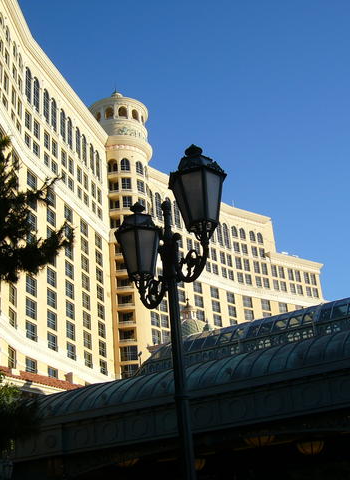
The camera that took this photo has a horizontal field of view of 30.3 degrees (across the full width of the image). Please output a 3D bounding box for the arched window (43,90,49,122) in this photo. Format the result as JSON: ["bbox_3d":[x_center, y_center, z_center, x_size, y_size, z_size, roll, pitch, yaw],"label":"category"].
[{"bbox_3d":[-37.402,-39.069,187.853,0.450,11.110,3.100,-12,-25,14],"label":"arched window"}]

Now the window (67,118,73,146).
[{"bbox_3d":[-32.739,-33.280,201.524,0.450,11.110,3.100,-12,-25,14],"label":"window"}]

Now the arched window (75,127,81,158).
[{"bbox_3d":[-30.943,-31.050,206.789,0.450,11.110,3.100,-12,-25,14],"label":"arched window"}]

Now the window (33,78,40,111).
[{"bbox_3d":[-39.160,-41.252,182.699,0.450,11.110,3.100,-12,-25,14],"label":"window"}]

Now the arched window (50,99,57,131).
[{"bbox_3d":[-36.005,-37.335,191.948,0.450,11.110,3.100,-12,-25,14],"label":"arched window"}]

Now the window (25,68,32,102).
[{"bbox_3d":[-40.545,-42.972,178.638,0.450,11.110,3.100,-12,-25,14],"label":"window"}]

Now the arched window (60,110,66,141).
[{"bbox_3d":[-34.232,-35.133,197.147,0.450,11.110,3.100,-12,-25,14],"label":"arched window"}]

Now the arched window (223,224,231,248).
[{"bbox_3d":[22.204,-2.218,280.814,0.450,11.110,3.100,-25,-31,36],"label":"arched window"}]

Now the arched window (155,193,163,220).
[{"bbox_3d":[-6.399,-12.974,251.455,0.450,11.110,3.100,-25,-31,36],"label":"arched window"}]

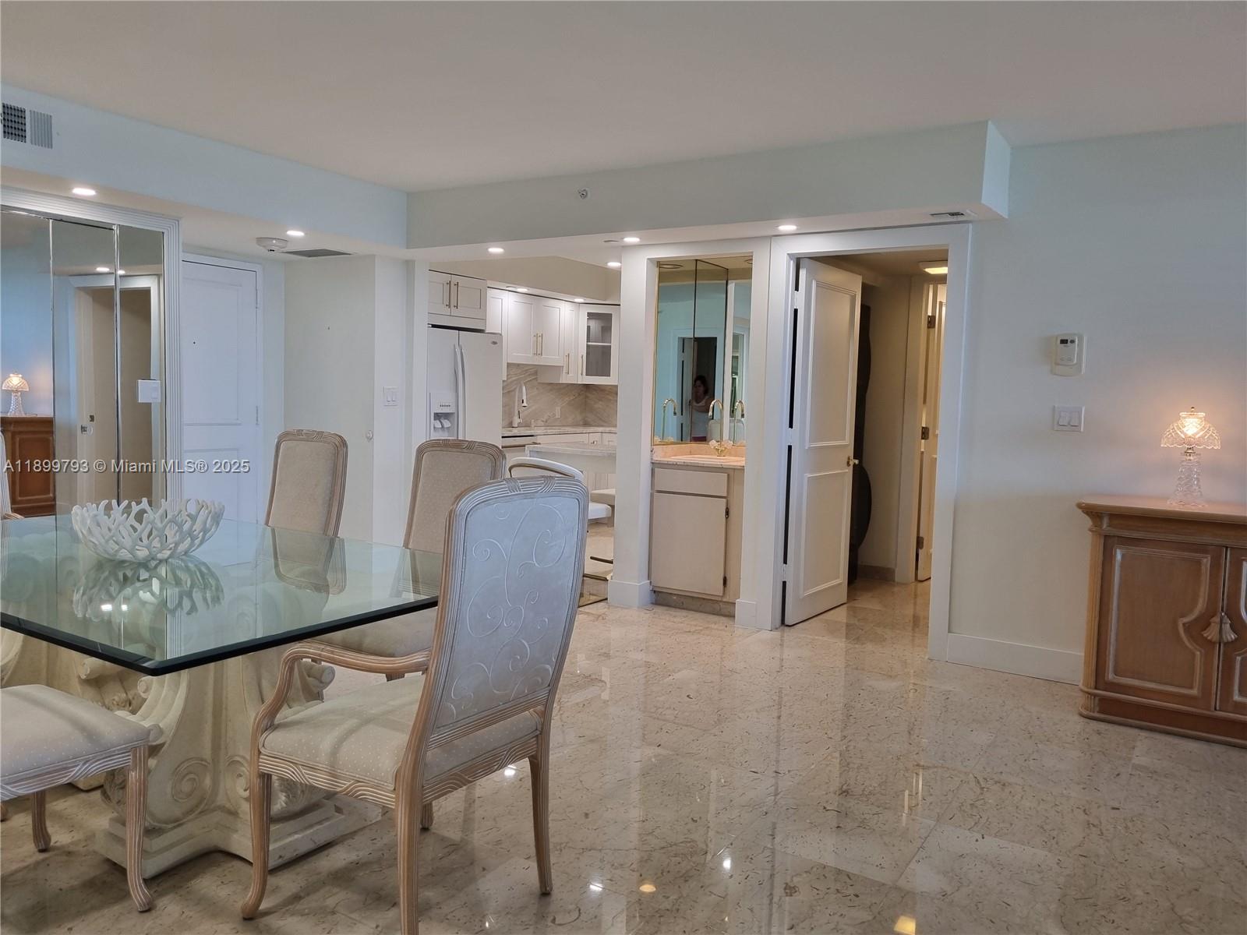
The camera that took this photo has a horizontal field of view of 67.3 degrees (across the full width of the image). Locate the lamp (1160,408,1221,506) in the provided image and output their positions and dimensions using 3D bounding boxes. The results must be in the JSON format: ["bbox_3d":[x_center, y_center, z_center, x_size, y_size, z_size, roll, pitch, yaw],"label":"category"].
[{"bbox_3d":[2.317,-0.044,3.833,0.244,0.402,0.244,4,5,32],"label":"lamp"}]

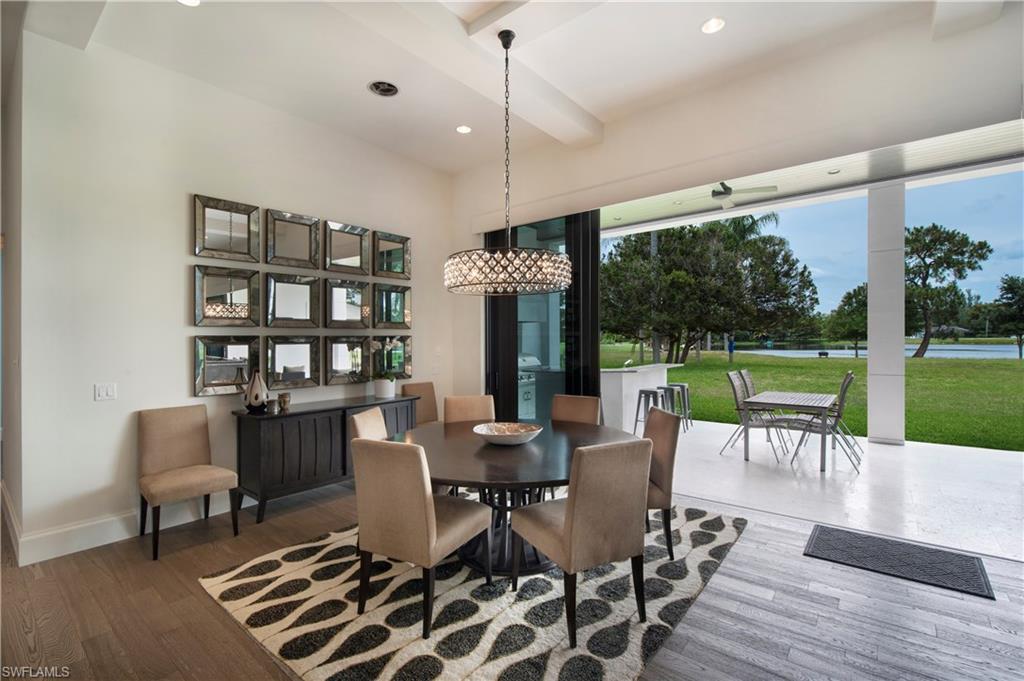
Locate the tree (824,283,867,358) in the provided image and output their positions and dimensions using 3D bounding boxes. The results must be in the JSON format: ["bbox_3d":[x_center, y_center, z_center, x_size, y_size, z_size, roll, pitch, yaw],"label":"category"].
[{"bbox_3d":[29.292,-1.839,38.000,5.500,6.500,5.500,0,0,38],"label":"tree"}]

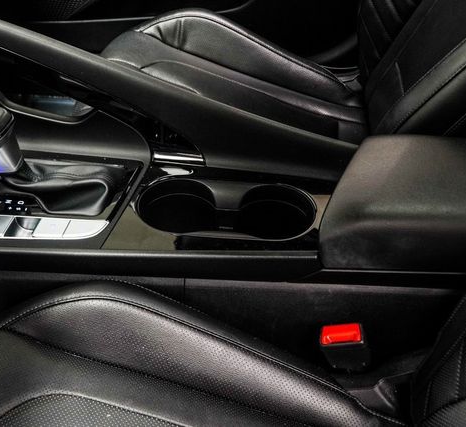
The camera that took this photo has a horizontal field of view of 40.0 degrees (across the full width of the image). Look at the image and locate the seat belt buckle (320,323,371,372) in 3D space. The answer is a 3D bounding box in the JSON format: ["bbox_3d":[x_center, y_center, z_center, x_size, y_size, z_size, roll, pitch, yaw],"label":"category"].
[{"bbox_3d":[0.111,0.134,0.628,0.043,0.053,0.027,-9,43,14],"label":"seat belt buckle"}]

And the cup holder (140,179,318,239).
[{"bbox_3d":[-0.007,0.021,0.680,0.184,0.070,0.083,3,45,3],"label":"cup holder"}]

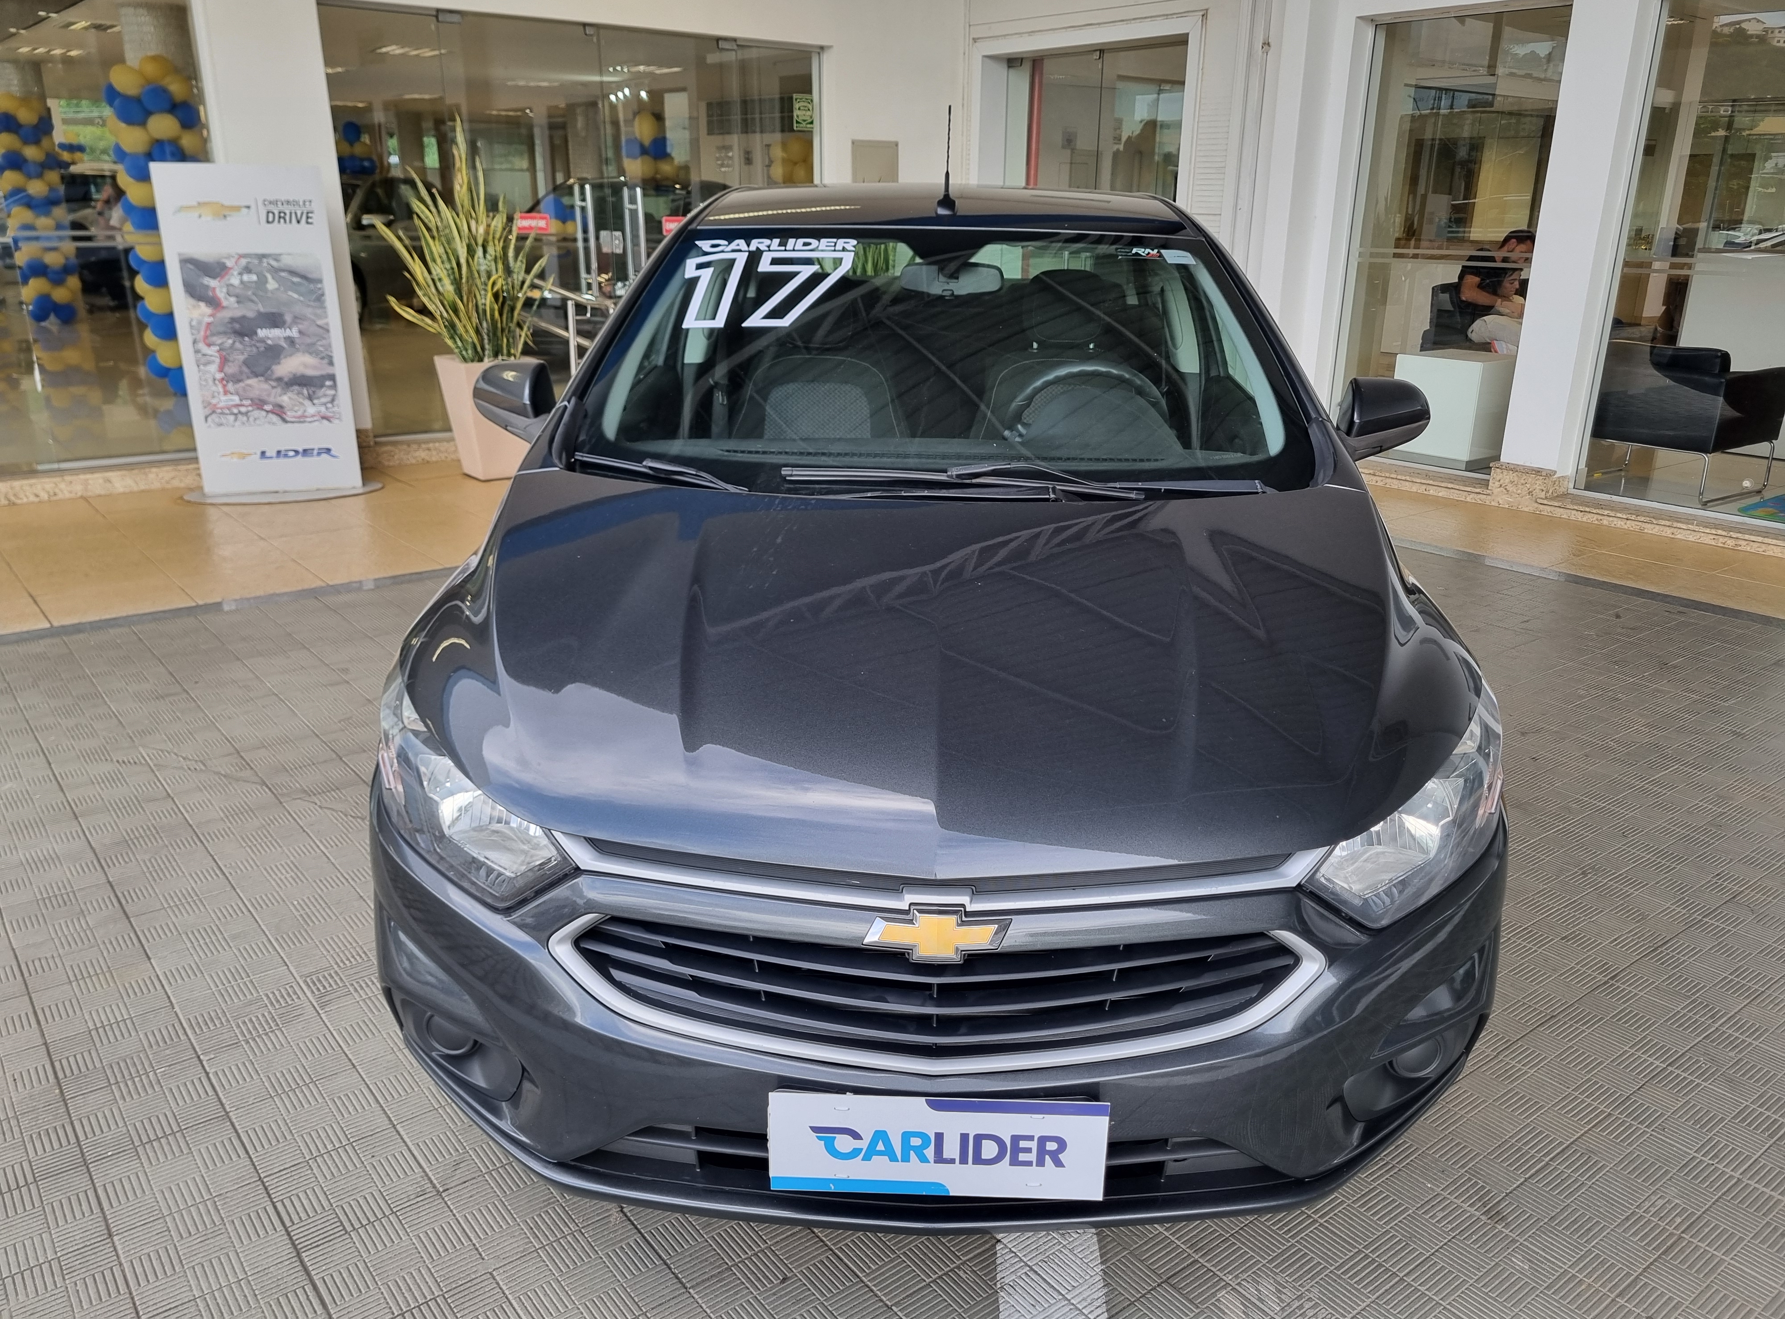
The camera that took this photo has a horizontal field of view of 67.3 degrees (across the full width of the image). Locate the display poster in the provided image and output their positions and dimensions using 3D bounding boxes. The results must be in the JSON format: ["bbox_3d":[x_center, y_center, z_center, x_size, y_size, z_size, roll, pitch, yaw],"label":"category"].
[{"bbox_3d":[-2.989,-1.541,6.354,0.720,1.520,0.080,-7,21,-19],"label":"display poster"}]

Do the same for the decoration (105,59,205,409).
[{"bbox_3d":[-4.521,-2.716,8.547,0.570,2.030,0.570,0,19,0],"label":"decoration"}]

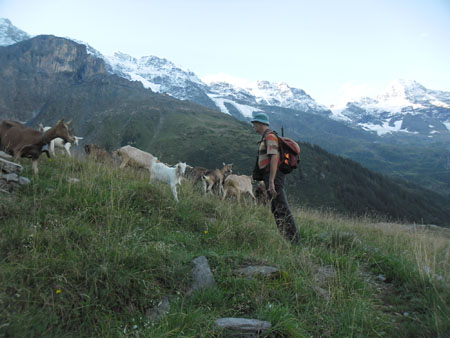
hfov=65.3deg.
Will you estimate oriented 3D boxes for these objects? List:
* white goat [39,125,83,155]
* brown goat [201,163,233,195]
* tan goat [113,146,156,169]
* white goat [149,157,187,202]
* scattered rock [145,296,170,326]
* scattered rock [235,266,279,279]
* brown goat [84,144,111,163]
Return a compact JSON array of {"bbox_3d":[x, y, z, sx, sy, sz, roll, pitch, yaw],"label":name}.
[{"bbox_3d":[-3.724,-0.626,8.000,0.950,0.740,0.300,0,2,-12],"label":"white goat"},{"bbox_3d":[-0.167,0.233,7.800,0.850,0.780,0.300,-2,3,-41],"label":"brown goat"},{"bbox_3d":[-1.948,-0.160,8.000,1.200,0.830,0.360,-1,2,-15],"label":"tan goat"},{"bbox_3d":[-0.982,0.179,6.000,0.820,0.800,0.300,2,3,44],"label":"white goat"},{"bbox_3d":[-0.445,0.947,2.350,0.160,0.160,0.140,0,2,0],"label":"scattered rock"},{"bbox_3d":[0.287,0.943,3.200,0.400,0.080,0.220,0,2,0],"label":"scattered rock"},{"bbox_3d":[-2.978,-0.275,8.400,0.880,0.720,0.320,-1,3,-30],"label":"brown goat"}]

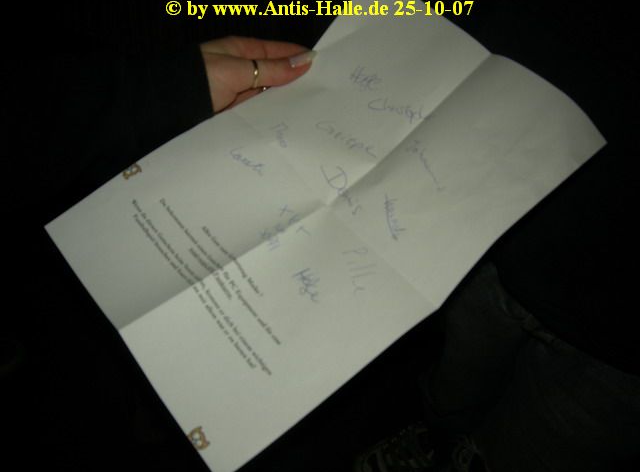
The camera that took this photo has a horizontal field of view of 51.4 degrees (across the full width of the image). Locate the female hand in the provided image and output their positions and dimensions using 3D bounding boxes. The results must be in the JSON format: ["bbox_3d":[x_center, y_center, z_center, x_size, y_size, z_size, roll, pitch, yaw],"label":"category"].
[{"bbox_3d":[-0.042,-0.114,0.490,0.108,0.052,0.066,-11,54,-10],"label":"female hand"}]

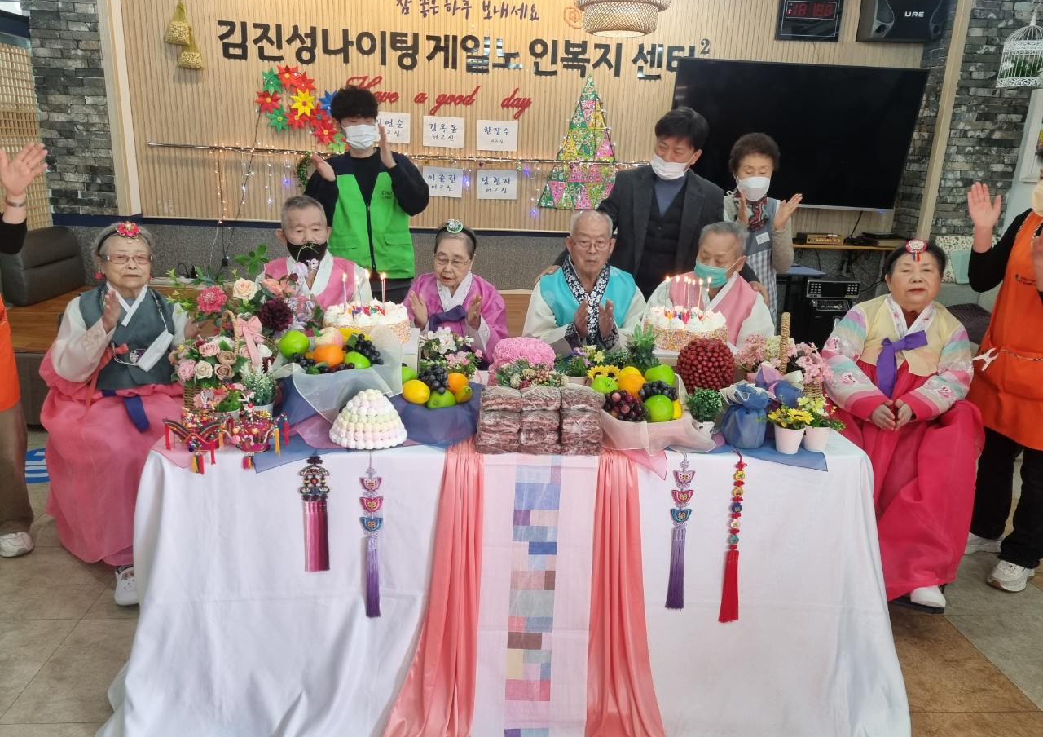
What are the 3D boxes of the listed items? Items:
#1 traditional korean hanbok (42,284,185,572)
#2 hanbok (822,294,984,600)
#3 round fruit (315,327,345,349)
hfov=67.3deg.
[{"bbox_3d":[-1.357,0.178,2.709,0.530,0.910,0.550,-2,17,-12],"label":"traditional korean hanbok"},{"bbox_3d":[1.262,0.228,2.667,0.540,0.930,0.600,8,17,19],"label":"hanbok"},{"bbox_3d":[-0.544,-0.084,2.220,0.082,0.076,0.082,2,17,-1],"label":"round fruit"}]

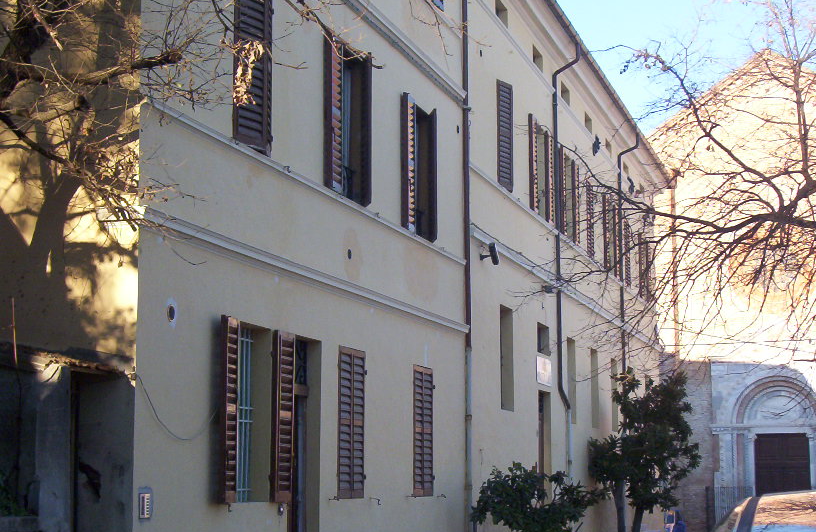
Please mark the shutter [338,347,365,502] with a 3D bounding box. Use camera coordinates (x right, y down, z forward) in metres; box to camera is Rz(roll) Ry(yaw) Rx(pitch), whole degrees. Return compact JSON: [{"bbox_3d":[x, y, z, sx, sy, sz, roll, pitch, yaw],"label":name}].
[{"bbox_3d":[-0.603,1.698,16.335,0.055,1.613,0.861,-2,-8,17],"label":"shutter"}]

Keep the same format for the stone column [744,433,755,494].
[{"bbox_3d":[9.108,5.813,40.253,0.260,2.725,0.260,-2,-8,17],"label":"stone column"}]

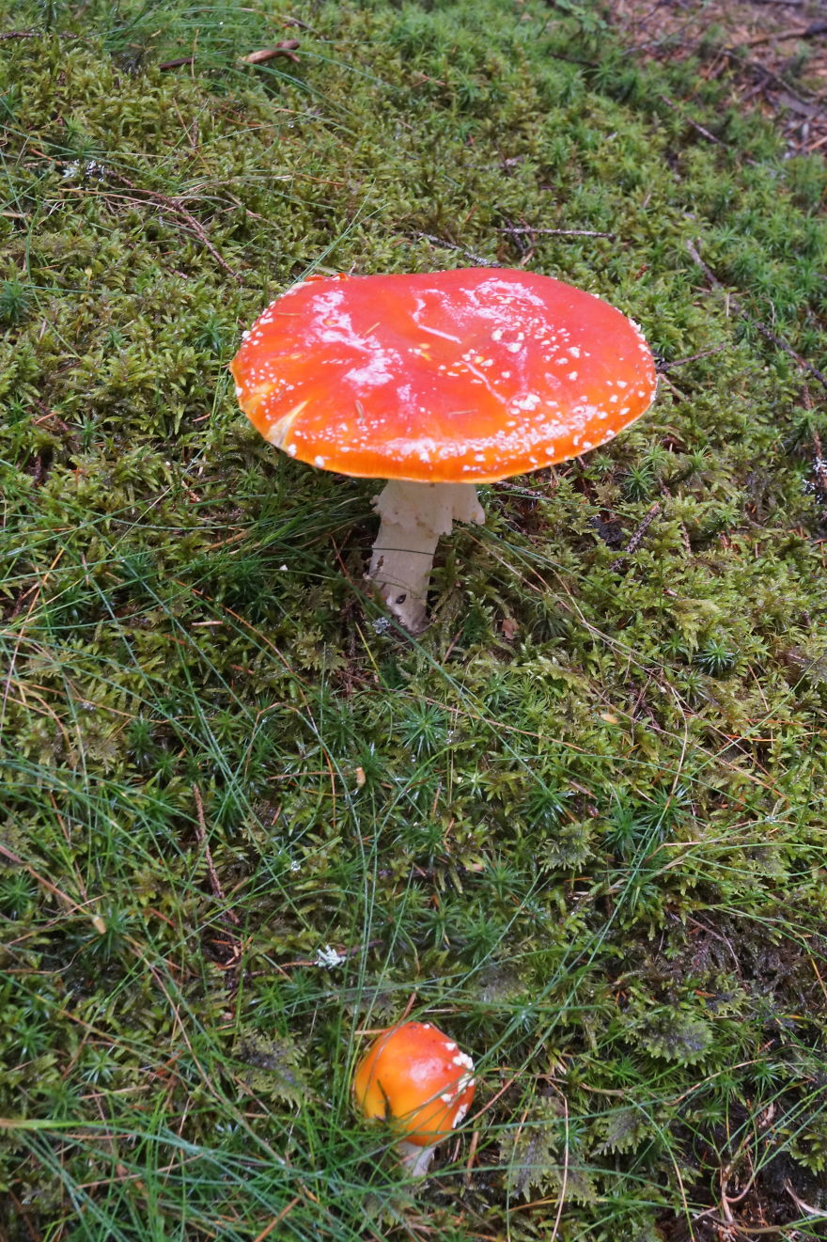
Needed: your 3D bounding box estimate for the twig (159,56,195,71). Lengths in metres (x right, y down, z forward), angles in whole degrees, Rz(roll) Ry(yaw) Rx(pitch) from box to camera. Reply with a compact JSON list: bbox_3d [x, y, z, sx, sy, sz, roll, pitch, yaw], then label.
[{"bbox_3d":[-0.150,-0.354,1.137,0.025,0.007,0.007,-24,47,-25],"label":"twig"}]

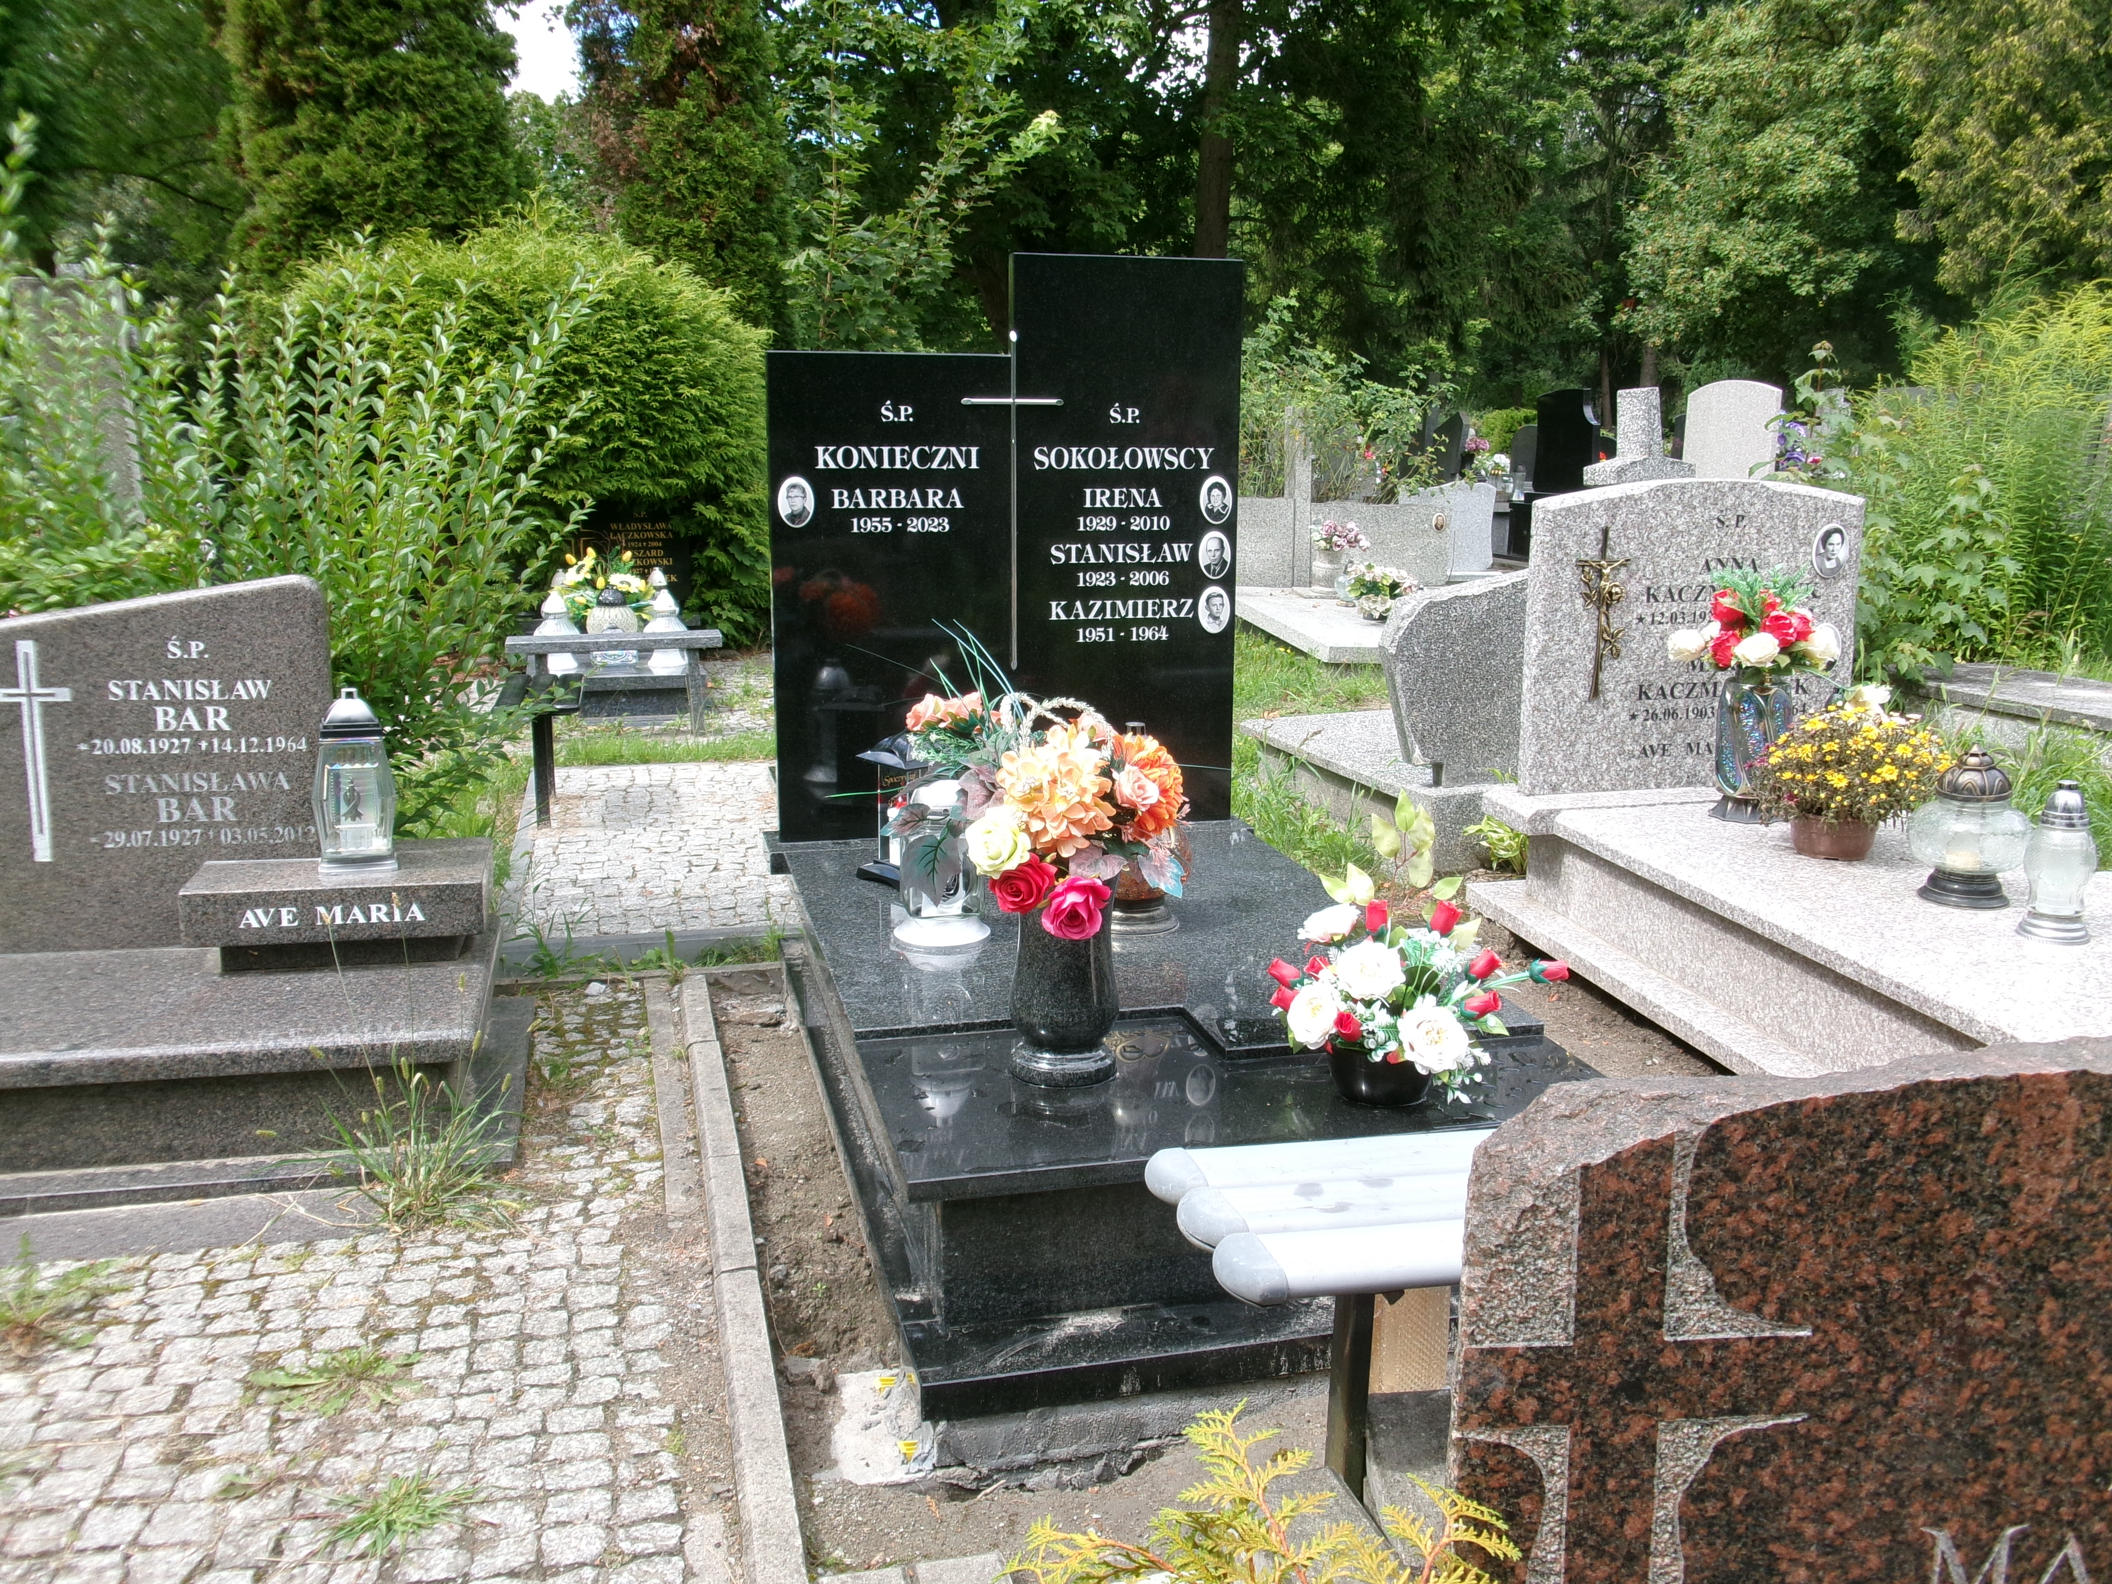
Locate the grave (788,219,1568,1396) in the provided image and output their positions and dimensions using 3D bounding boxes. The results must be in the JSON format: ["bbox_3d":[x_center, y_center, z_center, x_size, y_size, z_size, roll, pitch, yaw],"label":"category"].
[{"bbox_3d":[0.109,-0.190,3.079,1.130,1.660,1.921,-2,12,-14],"label":"grave"}]

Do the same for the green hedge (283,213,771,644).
[{"bbox_3d":[-3.467,-2.349,11.235,3.371,2.803,2.889,-2,12,-14],"label":"green hedge"}]

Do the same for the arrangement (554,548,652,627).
[{"bbox_3d":[-2.402,-1.067,9.095,0.500,0.470,0.400,-2,12,-14],"label":"arrangement"}]

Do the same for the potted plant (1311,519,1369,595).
[{"bbox_3d":[1.813,-1.502,10.914,0.370,0.480,0.340,-2,12,-14],"label":"potted plant"}]

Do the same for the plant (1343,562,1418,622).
[{"bbox_3d":[1.878,-1.155,9.844,0.420,0.340,0.370,-2,12,-14],"label":"plant"}]

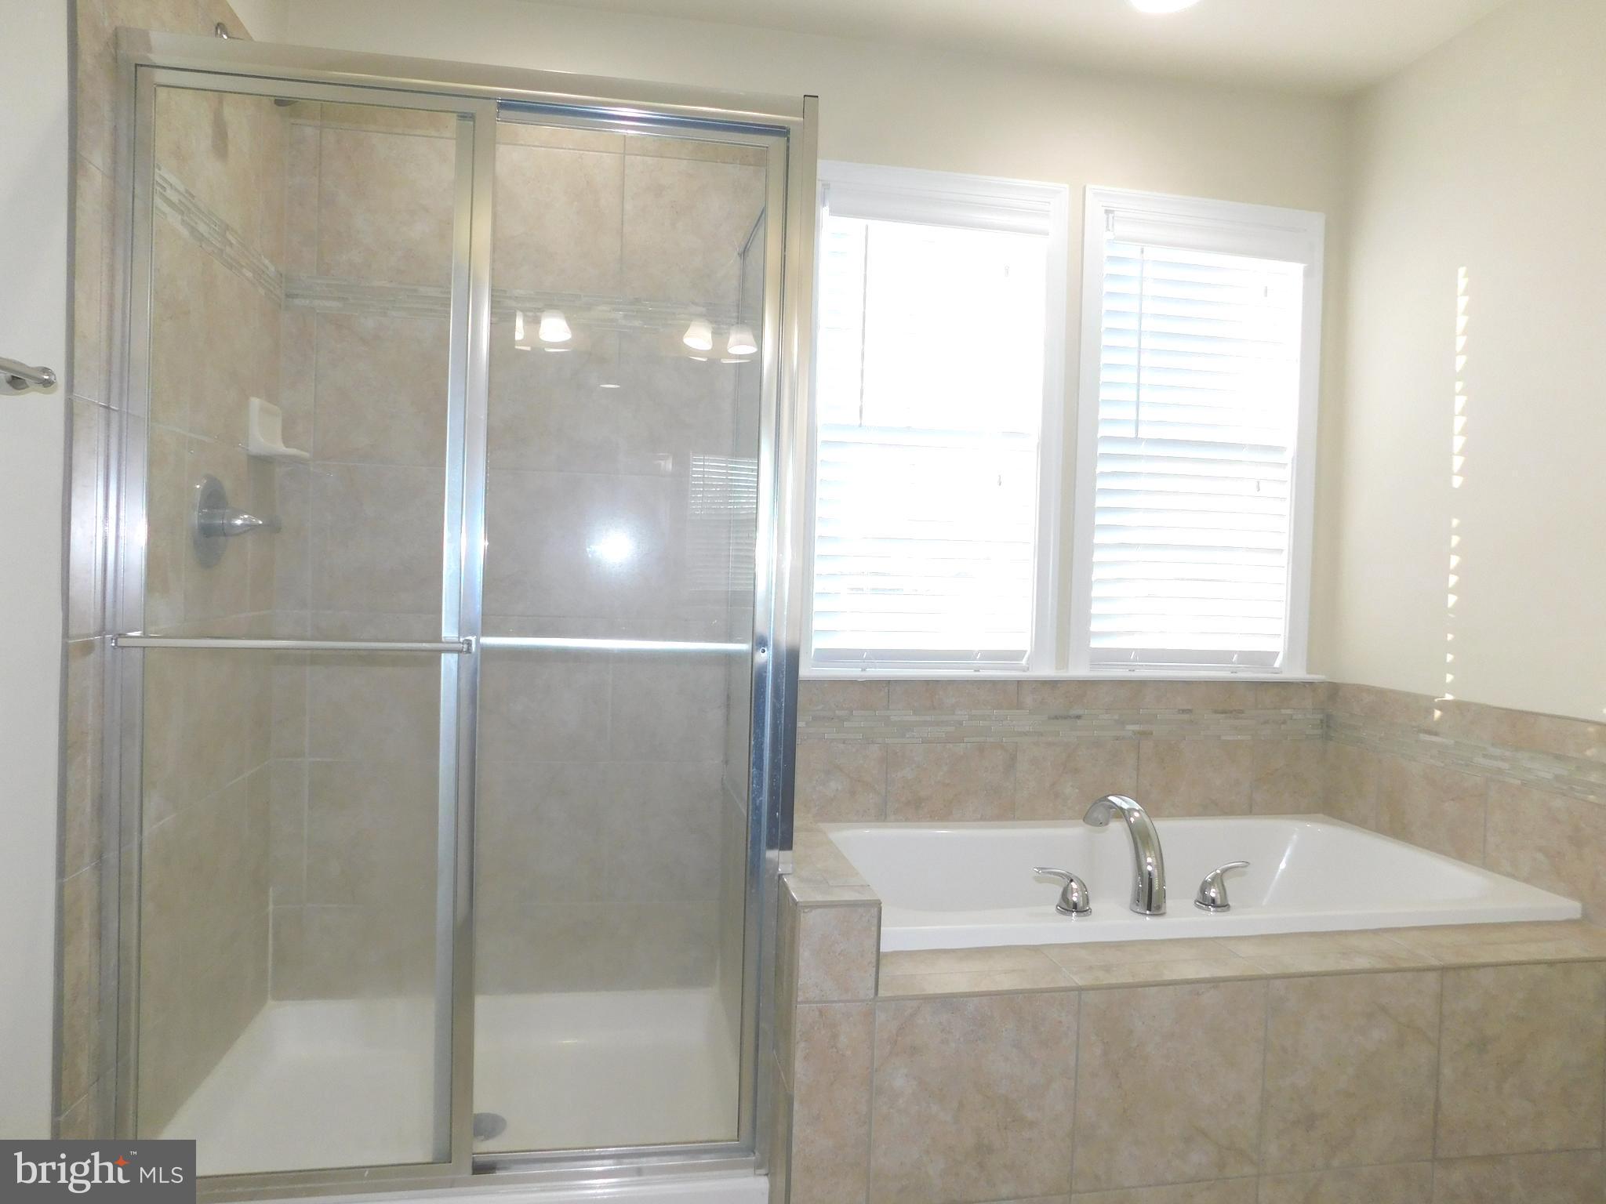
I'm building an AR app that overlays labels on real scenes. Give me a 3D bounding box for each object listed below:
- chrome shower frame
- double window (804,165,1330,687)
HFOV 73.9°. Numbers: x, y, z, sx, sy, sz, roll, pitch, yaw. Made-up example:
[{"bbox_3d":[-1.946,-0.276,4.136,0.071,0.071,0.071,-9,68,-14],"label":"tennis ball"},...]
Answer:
[{"bbox_3d":[-0.530,0.053,1.727,1.065,1.805,0.080,1,1,-10],"label":"chrome shower frame"},{"bbox_3d":[0.680,-0.430,2.756,1.403,1.251,0.100,1,1,-10],"label":"double window"}]

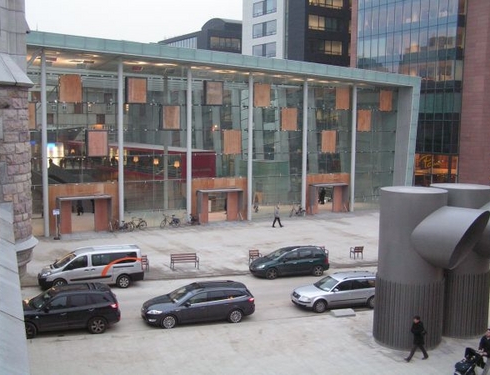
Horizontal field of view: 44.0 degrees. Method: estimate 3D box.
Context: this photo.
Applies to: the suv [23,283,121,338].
[{"bbox_3d":[-7.322,4.931,24.718,4.675,1.760,1.890,-1,6,-16],"label":"suv"}]

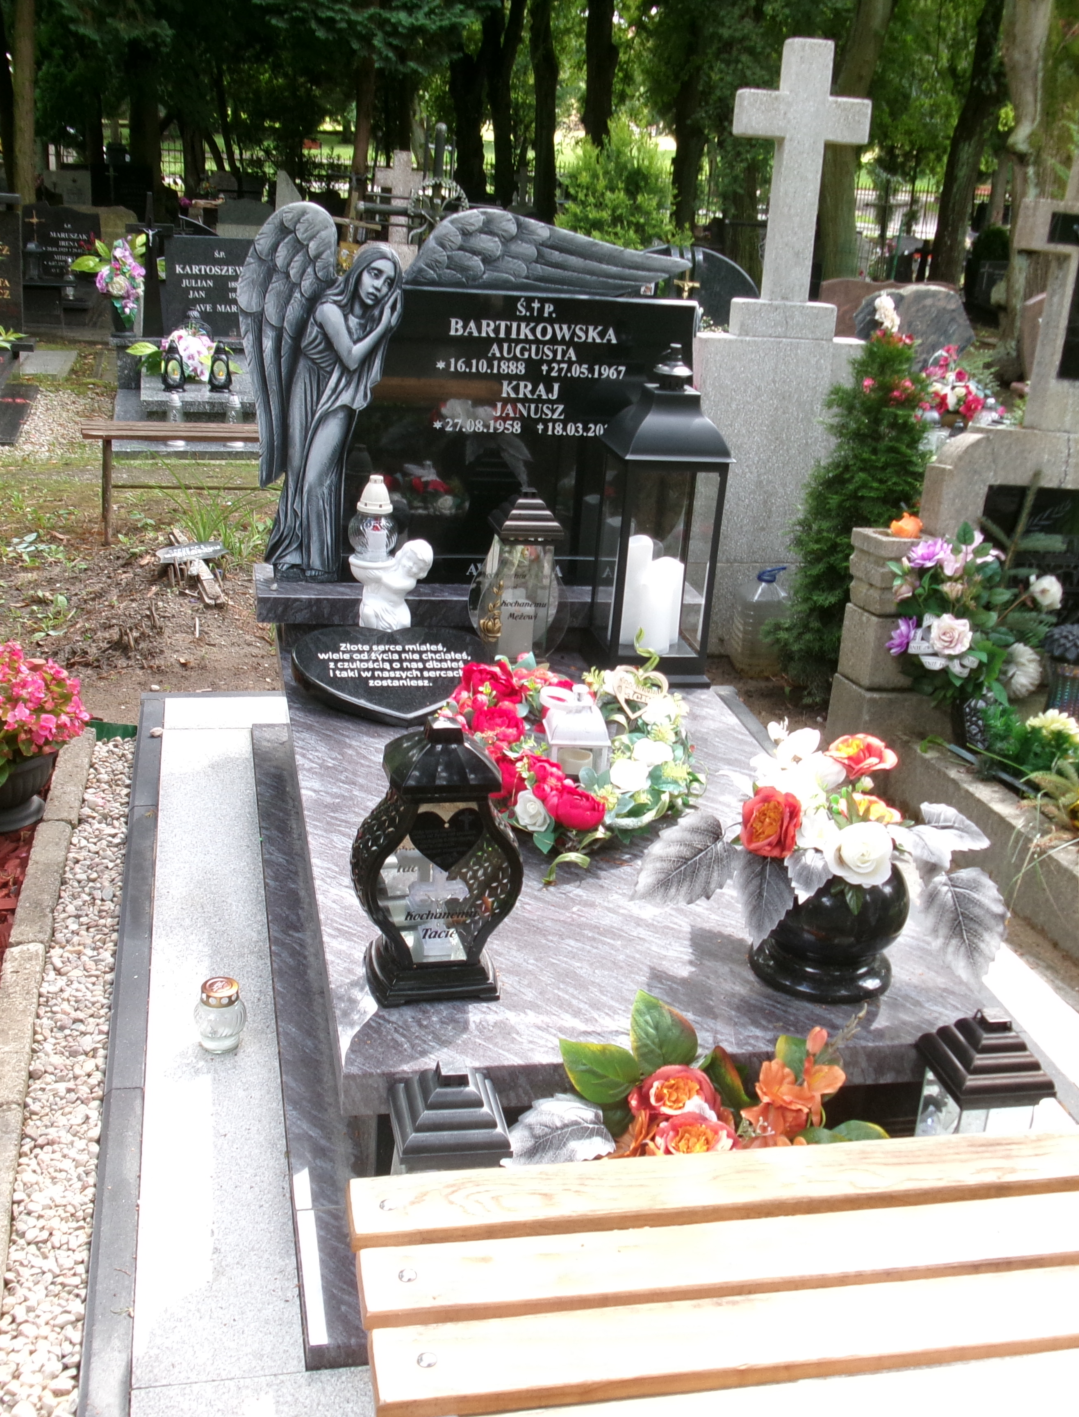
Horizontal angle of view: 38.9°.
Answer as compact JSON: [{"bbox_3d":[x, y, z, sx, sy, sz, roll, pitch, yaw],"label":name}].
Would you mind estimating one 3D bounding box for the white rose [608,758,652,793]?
[{"bbox_3d":[0.155,0.115,2.606,0.068,0.052,0.065,0,21,-13],"label":"white rose"}]

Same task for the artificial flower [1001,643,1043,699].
[{"bbox_3d":[1.068,-0.086,3.376,0.085,0.115,0.100,7,21,6],"label":"artificial flower"}]

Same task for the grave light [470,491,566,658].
[{"bbox_3d":[-0.035,-0.277,3.296,0.184,0.383,0.145,0,20,-12],"label":"grave light"}]

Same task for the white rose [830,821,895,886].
[{"bbox_3d":[0.423,0.191,2.004,0.087,0.083,0.074,4,-2,-1],"label":"white rose"}]

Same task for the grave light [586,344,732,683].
[{"bbox_3d":[0.256,-0.415,3.256,0.238,0.706,0.238,0,20,-12],"label":"grave light"}]

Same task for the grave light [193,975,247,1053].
[{"bbox_3d":[-0.497,0.475,2.379,0.082,0.102,0.082,0,20,-12],"label":"grave light"}]

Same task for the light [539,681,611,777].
[{"bbox_3d":[0.061,0.031,2.778,0.116,0.160,0.116,0,20,-12],"label":"light"}]

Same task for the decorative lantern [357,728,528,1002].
[{"bbox_3d":[-0.135,0.196,2.007,0.193,0.365,0.130,0,21,-13],"label":"decorative lantern"}]

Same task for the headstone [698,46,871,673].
[{"bbox_3d":[0.660,-0.956,4.234,0.486,1.652,0.176,0,20,-12],"label":"headstone"}]

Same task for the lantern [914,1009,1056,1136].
[{"bbox_3d":[0.556,0.555,1.971,0.128,0.330,0.128,0,21,-13],"label":"lantern"}]

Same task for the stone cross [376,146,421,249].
[{"bbox_3d":[-1.073,-3.880,11.628,0.388,0.697,0.135,0,20,-12],"label":"stone cross"}]

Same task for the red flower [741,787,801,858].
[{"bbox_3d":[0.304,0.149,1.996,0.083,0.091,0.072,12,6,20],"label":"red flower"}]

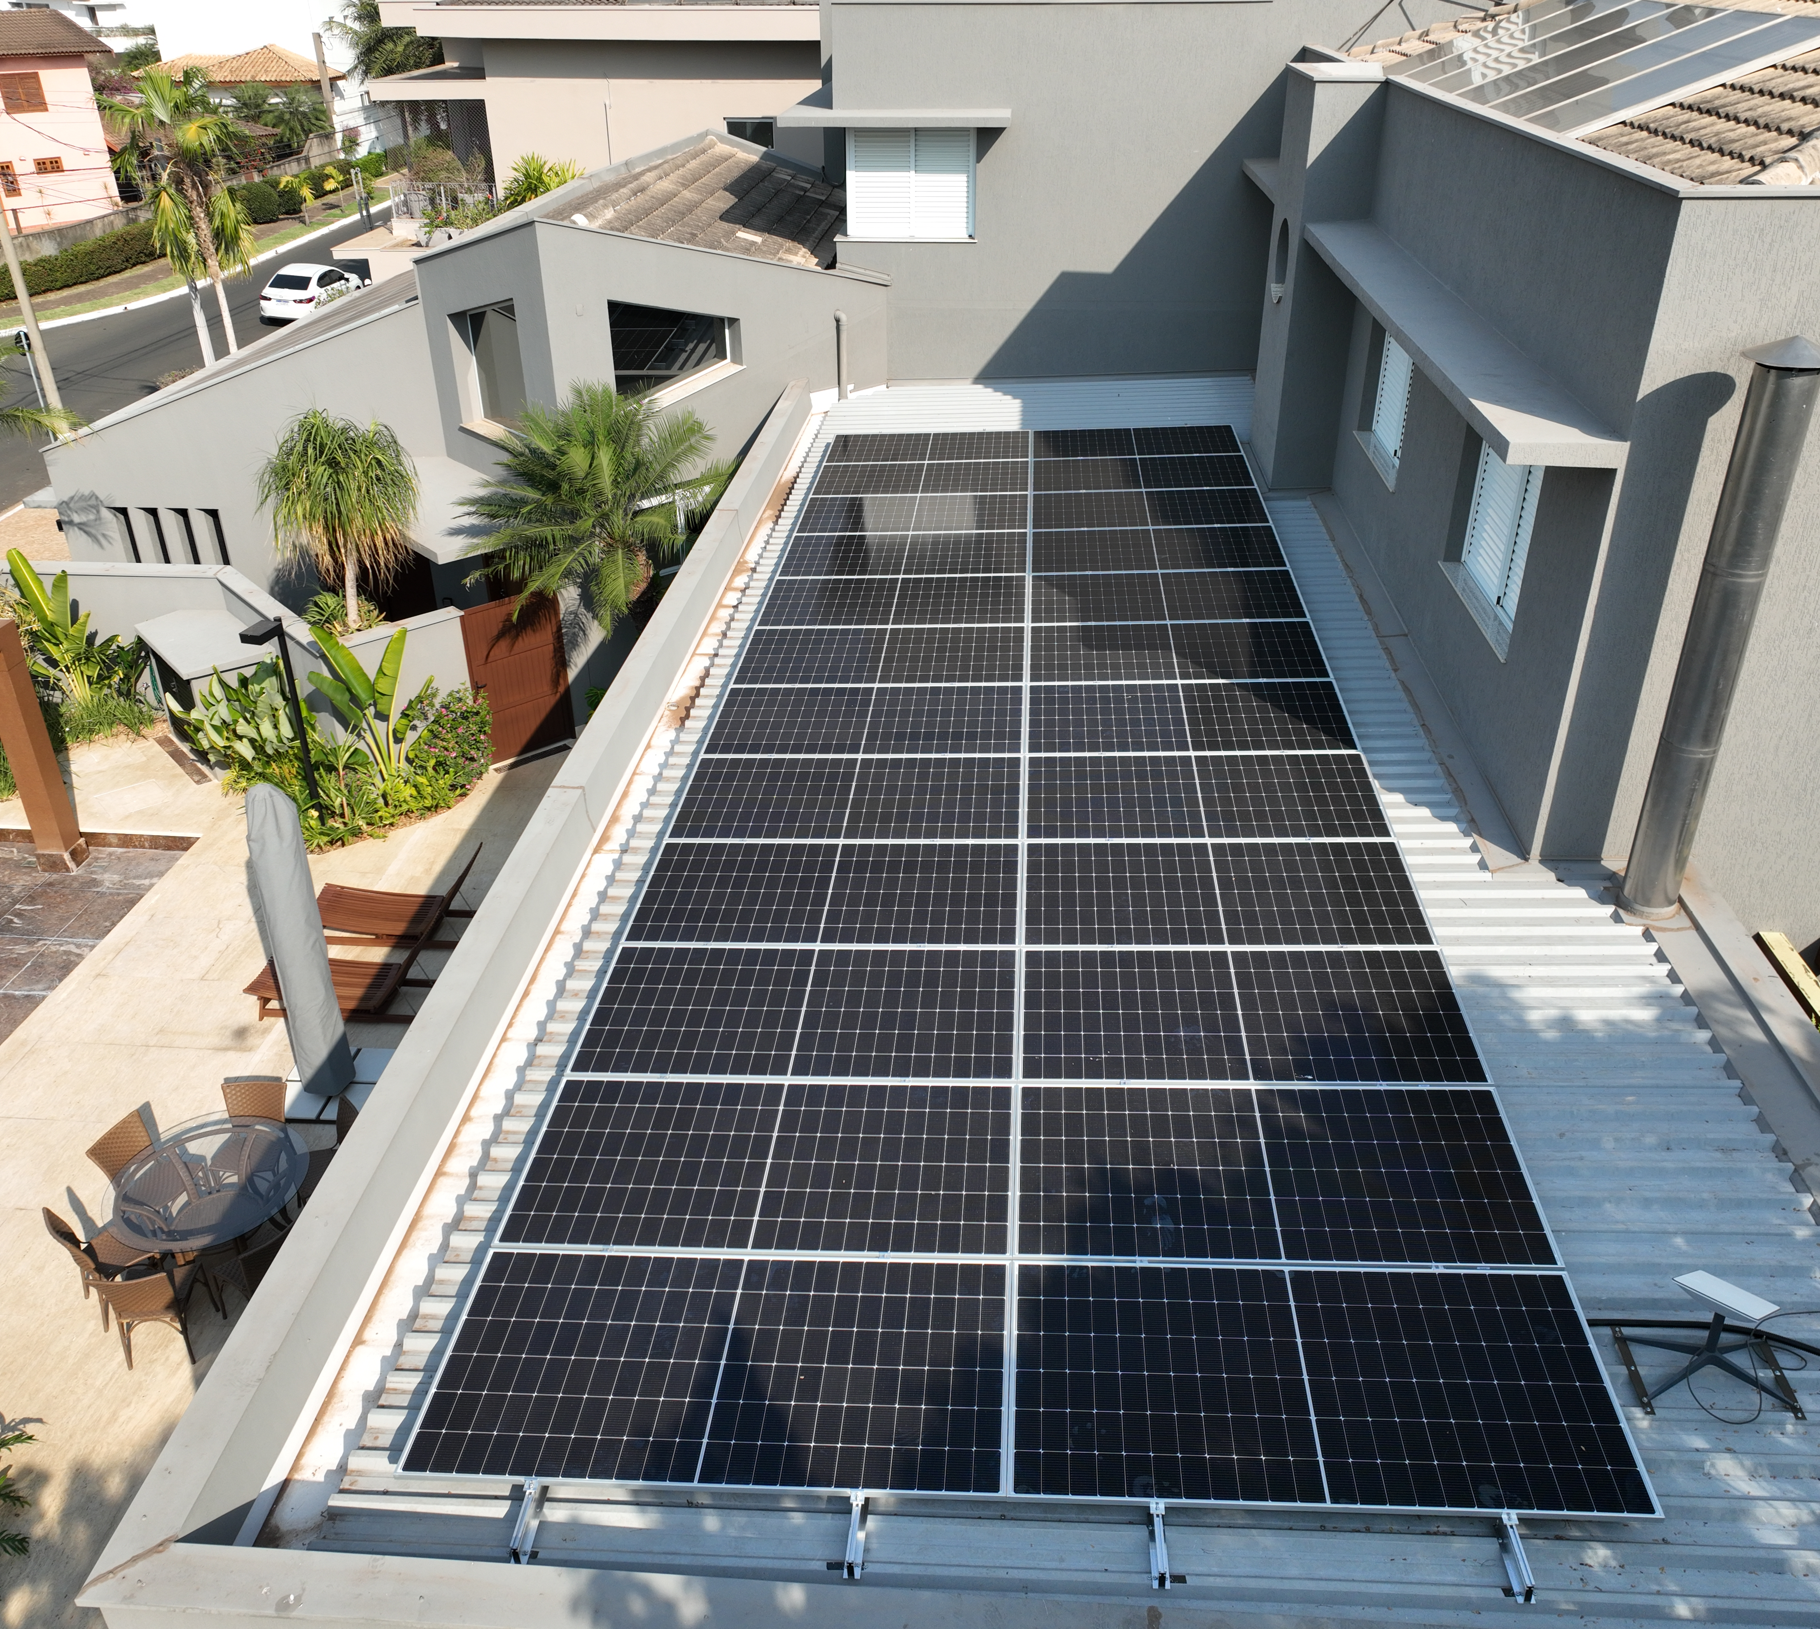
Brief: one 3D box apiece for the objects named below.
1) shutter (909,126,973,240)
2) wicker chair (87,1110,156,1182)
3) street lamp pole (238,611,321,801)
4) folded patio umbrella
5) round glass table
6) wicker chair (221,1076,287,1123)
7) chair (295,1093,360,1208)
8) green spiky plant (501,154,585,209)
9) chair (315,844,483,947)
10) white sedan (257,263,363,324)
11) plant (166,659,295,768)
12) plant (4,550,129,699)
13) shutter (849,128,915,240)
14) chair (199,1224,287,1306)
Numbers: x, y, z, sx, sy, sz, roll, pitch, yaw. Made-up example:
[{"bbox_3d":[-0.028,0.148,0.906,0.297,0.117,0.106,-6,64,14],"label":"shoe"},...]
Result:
[{"bbox_3d":[0.405,-8.030,19.112,0.830,1.330,0.060,2,29,4],"label":"shutter"},{"bbox_3d":[-6.078,2.939,12.076,0.580,0.890,0.530,10,31,19],"label":"wicker chair"},{"bbox_3d":[-6.872,-0.989,16.531,0.280,2.360,0.500,16,33,27],"label":"street lamp pole"},{"bbox_3d":[-4.891,1.035,12.227,0.470,2.850,0.470,2,29,4],"label":"folded patio umbrella"},{"bbox_3d":[-5.406,3.158,11.812,1.520,0.750,1.520,0,29,0],"label":"round glass table"},{"bbox_3d":[-5.405,2.743,12.417,0.530,0.890,0.580,1,29,3],"label":"wicker chair"},{"bbox_3d":[-4.719,2.862,12.190,0.580,0.890,0.530,-16,33,-26],"label":"chair"},{"bbox_3d":[-10.834,-18.588,44.500,2.400,1.900,1.900,0,28,0],"label":"green spiky plant"},{"bbox_3d":[-4.945,0.824,14.643,1.950,0.950,0.720,2,29,4],"label":"chair"},{"bbox_3d":[-19.590,-17.226,49.660,1.800,1.450,4.600,2,29,4],"label":"white sedan"},{"bbox_3d":[-8.484,-1.229,19.035,1.550,1.500,1.200,-1,29,0],"label":"plant"},{"bbox_3d":[-10.762,-2.324,19.226,1.300,2.150,1.050,2,29,4],"label":"plant"},{"bbox_3d":[-0.345,-7.921,18.858,0.840,1.310,0.060,2,29,4],"label":"shutter"},{"bbox_3d":[-4.843,3.409,11.201,0.580,0.890,0.530,21,36,34],"label":"chair"}]

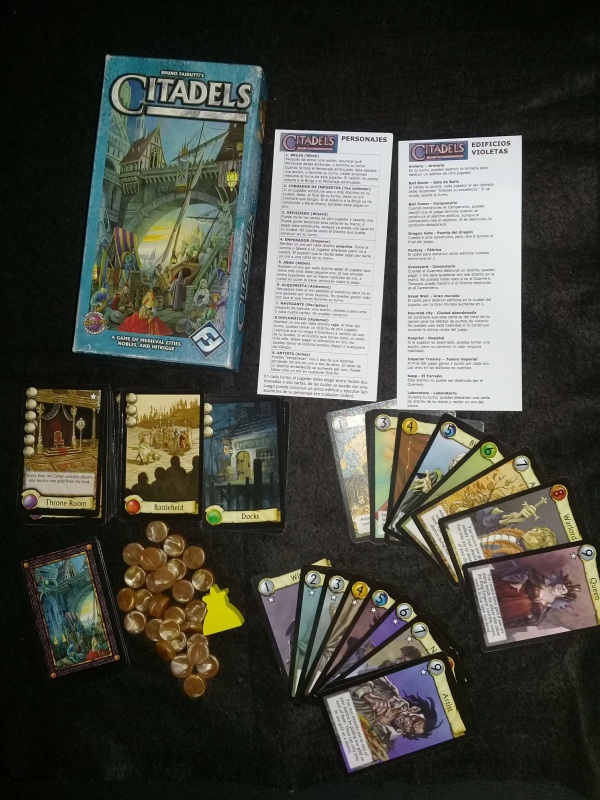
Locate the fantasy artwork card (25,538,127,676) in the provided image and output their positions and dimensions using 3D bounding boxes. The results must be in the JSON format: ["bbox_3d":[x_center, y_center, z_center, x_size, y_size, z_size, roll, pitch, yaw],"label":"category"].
[{"bbox_3d":[-0.156,0.145,0.490,0.058,0.001,0.088,-17,84,5],"label":"fantasy artwork card"}]

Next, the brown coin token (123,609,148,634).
[{"bbox_3d":[-0.115,0.156,0.502,0.015,0.005,0.015,0,86,7],"label":"brown coin token"}]

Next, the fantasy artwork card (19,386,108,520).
[{"bbox_3d":[-0.168,0.036,0.508,0.058,0.001,0.088,1,86,7],"label":"fantasy artwork card"}]

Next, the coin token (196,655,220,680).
[{"bbox_3d":[-0.062,0.180,0.486,0.015,0.006,0.015,0,87,4],"label":"coin token"}]

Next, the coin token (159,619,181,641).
[{"bbox_3d":[-0.090,0.158,0.494,0.015,0.005,0.015,0,88,3],"label":"coin token"}]

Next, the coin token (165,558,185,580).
[{"bbox_3d":[-0.085,0.116,0.491,0.015,0.006,0.015,0,87,4],"label":"coin token"}]

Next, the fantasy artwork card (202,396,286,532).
[{"bbox_3d":[-0.039,0.044,0.501,0.059,0.002,0.093,0,88,3],"label":"fantasy artwork card"}]

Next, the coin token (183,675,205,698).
[{"bbox_3d":[-0.072,0.198,0.494,0.015,0.005,0.015,0,86,7],"label":"coin token"}]

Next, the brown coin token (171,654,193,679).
[{"bbox_3d":[-0.080,0.180,0.487,0.015,0.006,0.015,0,87,4],"label":"brown coin token"}]

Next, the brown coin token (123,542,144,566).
[{"bbox_3d":[-0.117,0.108,0.503,0.015,0.005,0.015,0,88,3],"label":"brown coin token"}]

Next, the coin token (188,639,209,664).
[{"bbox_3d":[-0.068,0.170,0.481,0.015,0.006,0.015,0,95,4],"label":"coin token"}]

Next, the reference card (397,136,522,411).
[{"bbox_3d":[0.111,-0.088,0.498,0.085,0.001,0.190,0,88,3],"label":"reference card"}]

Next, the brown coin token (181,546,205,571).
[{"bbox_3d":[-0.074,0.110,0.500,0.015,0.005,0.015,0,88,3],"label":"brown coin token"}]

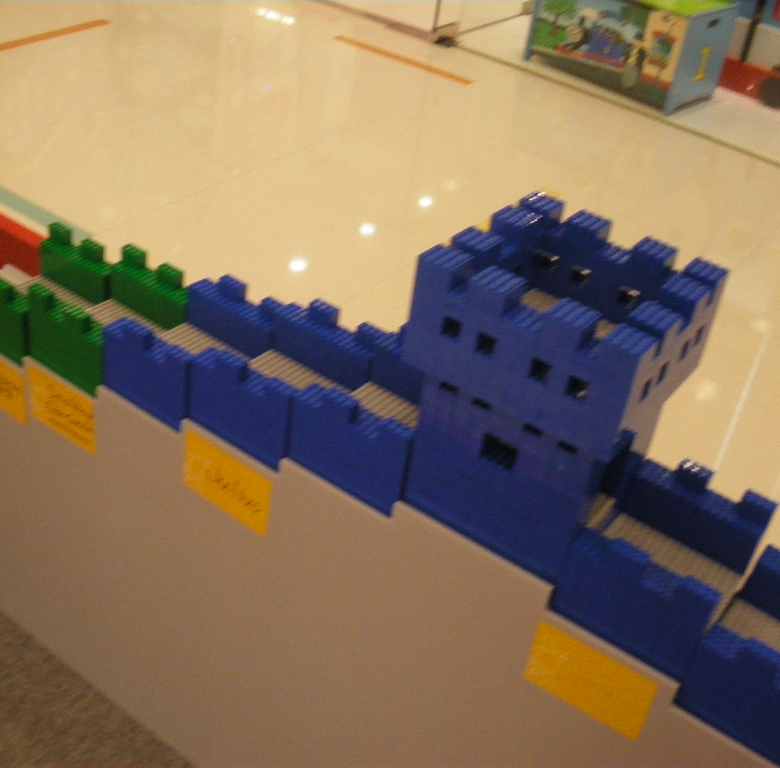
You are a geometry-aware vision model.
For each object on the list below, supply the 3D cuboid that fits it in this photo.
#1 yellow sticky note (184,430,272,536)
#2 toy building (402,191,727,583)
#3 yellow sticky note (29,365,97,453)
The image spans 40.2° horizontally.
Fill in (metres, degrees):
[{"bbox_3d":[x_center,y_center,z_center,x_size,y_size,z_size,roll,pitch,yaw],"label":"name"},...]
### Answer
[{"bbox_3d":[-0.169,0.104,1.110,0.118,0.076,0.002,27,38,25],"label":"yellow sticky note"},{"bbox_3d":[0.139,0.005,0.929,0.192,0.252,0.192,27,38,25],"label":"toy building"},{"bbox_3d":[-0.381,0.030,1.245,0.118,0.076,0.002,27,38,25],"label":"yellow sticky note"}]

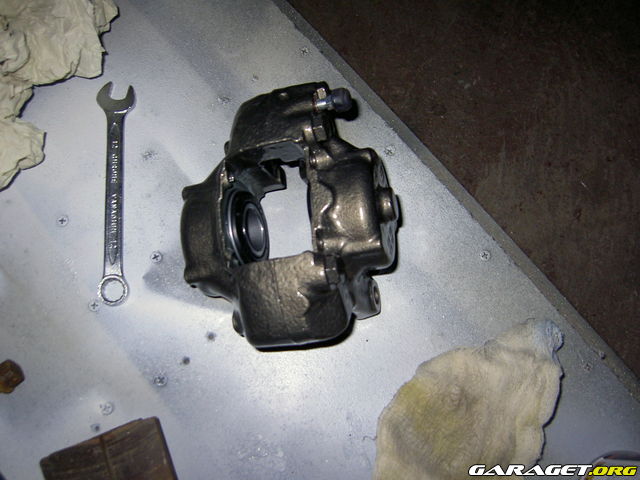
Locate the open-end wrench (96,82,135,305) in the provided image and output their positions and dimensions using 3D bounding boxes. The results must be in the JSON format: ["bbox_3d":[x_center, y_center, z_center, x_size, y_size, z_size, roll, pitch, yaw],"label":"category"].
[{"bbox_3d":[-0.143,-0.035,0.441,0.028,0.011,0.162,-3,77,-1],"label":"open-end wrench"}]

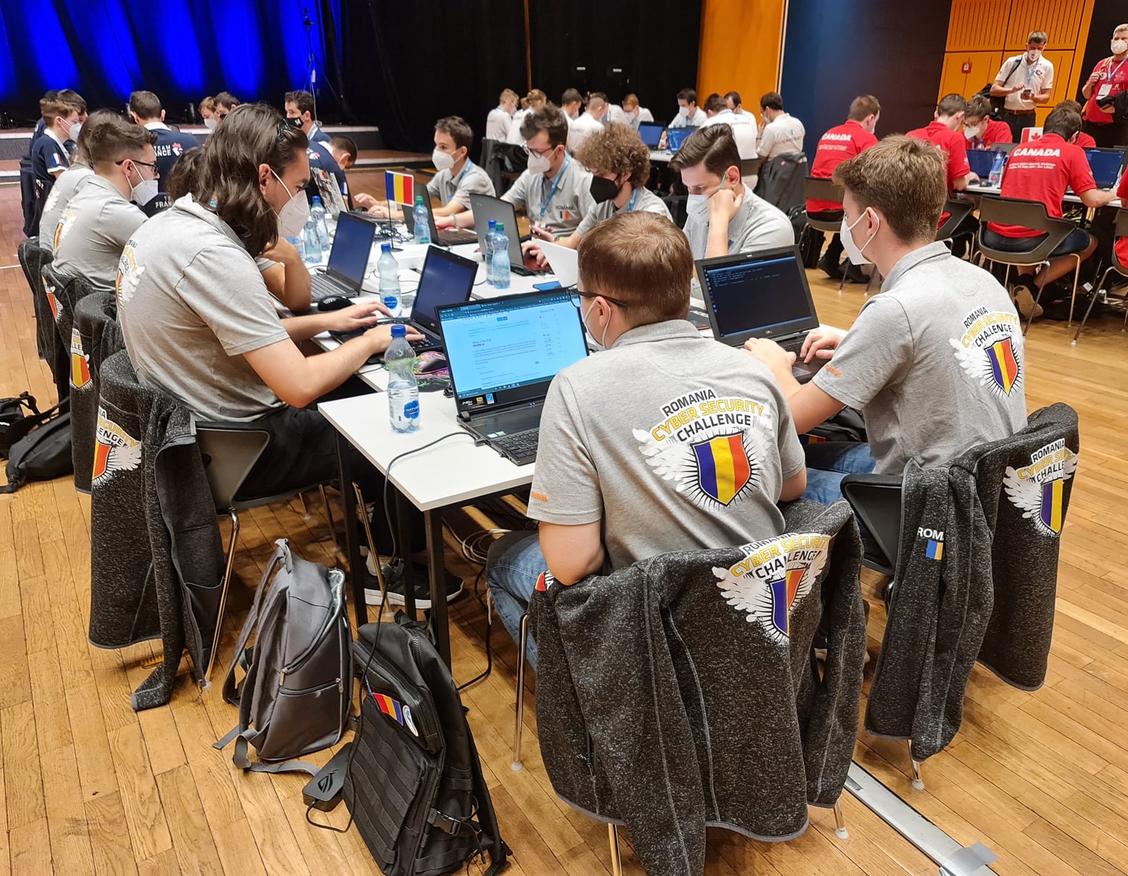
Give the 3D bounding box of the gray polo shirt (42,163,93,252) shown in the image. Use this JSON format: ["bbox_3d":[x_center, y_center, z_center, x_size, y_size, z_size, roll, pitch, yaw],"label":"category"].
[{"bbox_3d":[-2.006,-0.882,3.679,0.440,0.620,0.490,-14,26,-29],"label":"gray polo shirt"}]

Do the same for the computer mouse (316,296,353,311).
[{"bbox_3d":[-0.758,-0.445,2.785,0.113,0.037,0.064,-15,27,-30],"label":"computer mouse"}]

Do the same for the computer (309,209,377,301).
[{"bbox_3d":[-0.876,-0.639,2.967,0.320,0.235,0.380,-14,27,-28],"label":"computer"}]

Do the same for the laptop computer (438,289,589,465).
[{"bbox_3d":[-0.027,-0.148,1.778,0.358,0.235,0.348,-14,26,-29],"label":"laptop computer"}]

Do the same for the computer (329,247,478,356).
[{"bbox_3d":[-0.454,-0.380,2.350,0.325,0.229,0.340,-13,26,-28],"label":"computer"}]

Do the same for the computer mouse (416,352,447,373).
[{"bbox_3d":[-0.324,-0.212,2.189,0.122,0.040,0.066,-14,26,-29],"label":"computer mouse"}]

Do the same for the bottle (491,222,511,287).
[{"bbox_3d":[-0.227,-0.657,3.037,0.065,0.216,0.065,0,22,0],"label":"bottle"}]

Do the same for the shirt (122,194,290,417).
[{"bbox_3d":[-0.908,-0.300,2.160,0.390,0.630,0.500,-17,28,-33],"label":"shirt"}]

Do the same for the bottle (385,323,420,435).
[{"bbox_3d":[-0.340,-0.125,1.748,0.066,0.218,0.066,-14,26,-29],"label":"bottle"}]

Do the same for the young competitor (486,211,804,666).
[{"bbox_3d":[0.158,0.169,1.695,0.540,1.200,0.740,-12,26,-24],"label":"young competitor"}]

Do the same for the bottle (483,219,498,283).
[{"bbox_3d":[-0.264,-0.666,3.028,0.066,0.221,0.066,-1,23,0],"label":"bottle"}]

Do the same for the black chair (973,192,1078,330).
[{"bbox_3d":[2.768,-1.070,5.105,0.540,0.770,0.510,-15,27,-30],"label":"black chair"}]

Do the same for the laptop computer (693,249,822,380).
[{"bbox_3d":[0.626,-0.347,2.269,0.390,0.240,0.380,-15,27,-29],"label":"laptop computer"}]

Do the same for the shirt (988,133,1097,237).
[{"bbox_3d":[2.821,-1.475,4.945,0.460,0.600,0.530,-20,30,-37],"label":"shirt"}]

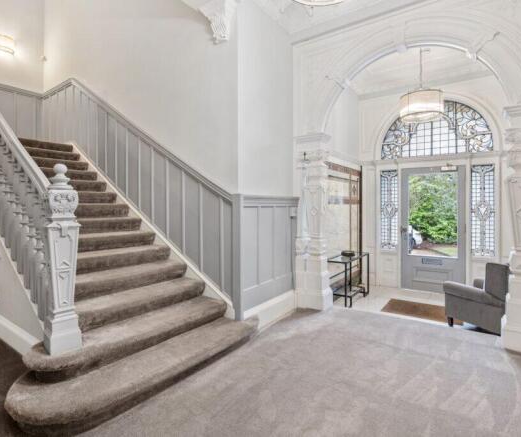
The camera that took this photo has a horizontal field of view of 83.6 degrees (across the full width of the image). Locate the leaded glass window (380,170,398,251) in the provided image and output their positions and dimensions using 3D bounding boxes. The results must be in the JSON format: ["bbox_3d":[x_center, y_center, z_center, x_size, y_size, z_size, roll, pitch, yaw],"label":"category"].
[{"bbox_3d":[2.347,-0.161,5.303,0.294,1.446,0.058,0,0,35],"label":"leaded glass window"}]

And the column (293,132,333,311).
[{"bbox_3d":[0.752,0.067,4.075,0.422,2.381,0.435,0,0,35],"label":"column"}]

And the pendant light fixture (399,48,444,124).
[{"bbox_3d":[2.339,-1.960,4.211,0.563,0.998,0.563,0,0,35],"label":"pendant light fixture"}]

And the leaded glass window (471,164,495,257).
[{"bbox_3d":[3.461,-0.128,4.517,0.294,1.421,0.058,0,0,35],"label":"leaded glass window"}]

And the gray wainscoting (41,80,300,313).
[{"bbox_3d":[-1.982,-0.752,5.050,5.222,3.610,1.344,0,0,35],"label":"gray wainscoting"}]

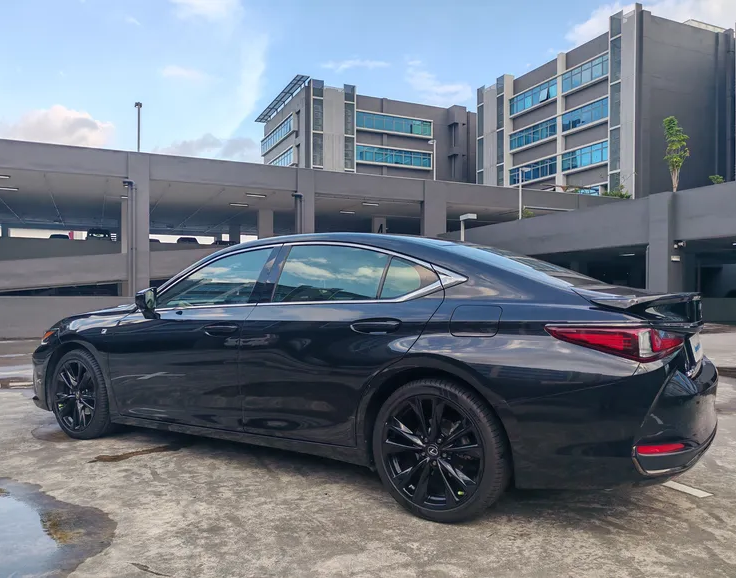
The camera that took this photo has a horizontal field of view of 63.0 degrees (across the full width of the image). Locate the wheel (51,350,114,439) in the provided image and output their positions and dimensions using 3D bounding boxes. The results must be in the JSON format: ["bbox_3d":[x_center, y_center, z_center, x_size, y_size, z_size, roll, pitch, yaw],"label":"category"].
[{"bbox_3d":[-2.053,0.762,4.435,0.668,0.668,0.240,0,-1,33],"label":"wheel"}]

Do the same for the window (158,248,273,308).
[{"bbox_3d":[-0.945,-0.058,3.670,0.900,0.390,0.070,-1,-30,34],"label":"window"}]

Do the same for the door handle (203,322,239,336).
[{"bbox_3d":[-0.824,0.230,3.406,0.265,0.060,0.055,-1,-1,34],"label":"door handle"}]

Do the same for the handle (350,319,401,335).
[{"bbox_3d":[0.036,0.184,2.916,0.265,0.060,0.050,0,-1,33],"label":"handle"}]

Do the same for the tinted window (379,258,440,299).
[{"bbox_3d":[0.208,-0.057,2.876,0.300,0.250,0.050,11,-30,18],"label":"tinted window"}]

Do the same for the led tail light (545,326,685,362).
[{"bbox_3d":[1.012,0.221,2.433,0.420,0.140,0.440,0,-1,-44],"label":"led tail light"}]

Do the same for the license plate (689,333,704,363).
[{"bbox_3d":[1.643,0.291,2.994,0.015,0.116,0.450,-14,-8,32],"label":"license plate"}]

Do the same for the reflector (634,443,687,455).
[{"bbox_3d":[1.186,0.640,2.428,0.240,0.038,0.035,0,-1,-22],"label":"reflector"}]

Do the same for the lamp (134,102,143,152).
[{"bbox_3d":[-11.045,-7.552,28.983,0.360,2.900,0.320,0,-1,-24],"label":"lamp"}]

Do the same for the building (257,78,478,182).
[{"bbox_3d":[-0.294,-11.117,82.996,24.400,25.600,20.600,0,-1,-24],"label":"building"}]

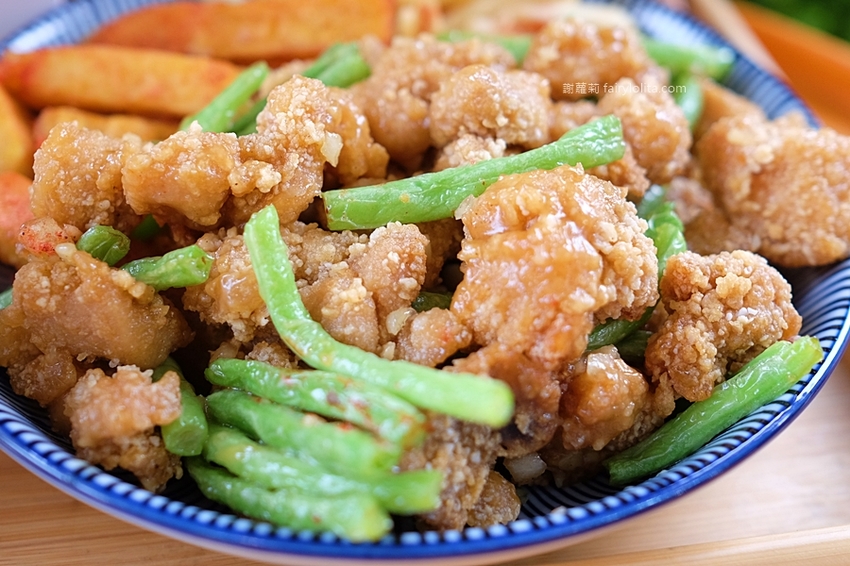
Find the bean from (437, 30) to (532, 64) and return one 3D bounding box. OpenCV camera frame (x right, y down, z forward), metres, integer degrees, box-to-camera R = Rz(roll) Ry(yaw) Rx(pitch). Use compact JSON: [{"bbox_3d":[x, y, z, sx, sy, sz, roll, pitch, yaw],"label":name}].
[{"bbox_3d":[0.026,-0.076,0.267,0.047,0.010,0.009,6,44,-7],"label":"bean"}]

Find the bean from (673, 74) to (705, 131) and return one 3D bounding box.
[{"bbox_3d":[0.082,-0.055,0.258,0.010,0.011,0.030,4,69,0],"label":"bean"}]

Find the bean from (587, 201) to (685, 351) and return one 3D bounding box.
[{"bbox_3d":[0.055,-0.003,0.211,0.016,0.016,0.049,25,64,20],"label":"bean"}]

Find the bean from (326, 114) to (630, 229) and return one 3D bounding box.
[{"bbox_3d":[0.012,-0.025,0.193,0.073,0.010,0.010,-13,46,-6],"label":"bean"}]

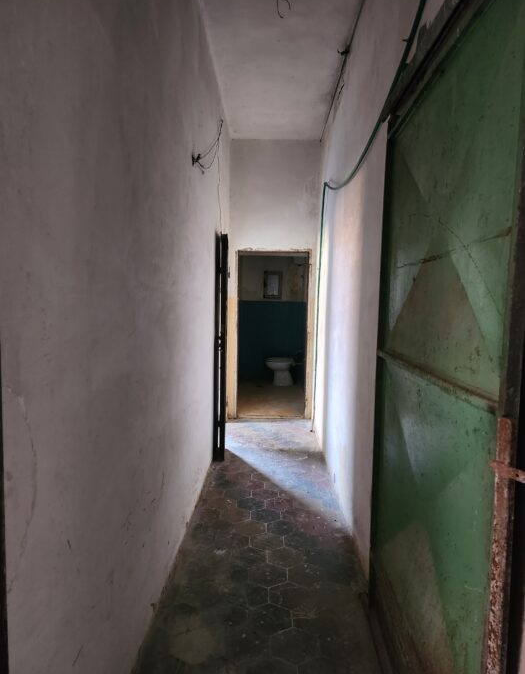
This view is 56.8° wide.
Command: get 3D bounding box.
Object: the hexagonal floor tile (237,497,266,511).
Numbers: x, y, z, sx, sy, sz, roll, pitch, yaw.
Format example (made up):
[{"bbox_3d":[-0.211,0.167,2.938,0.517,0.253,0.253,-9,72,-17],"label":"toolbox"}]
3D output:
[{"bbox_3d":[-0.077,1.178,3.397,0.198,0.015,0.229,1,5,-1],"label":"hexagonal floor tile"}]

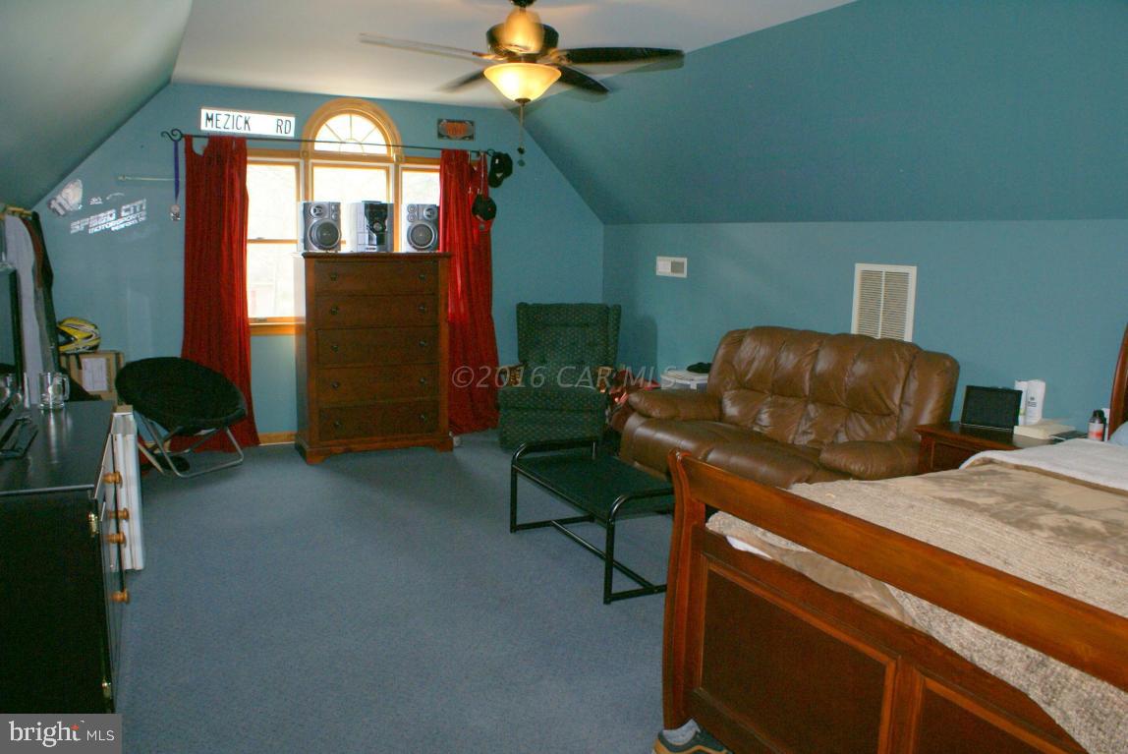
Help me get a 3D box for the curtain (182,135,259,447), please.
[{"bbox_3d":[-2.388,-0.534,5.785,0.520,2.150,0.140,-4,11,-26],"label":"curtain"}]

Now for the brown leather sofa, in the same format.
[{"bbox_3d":[1.134,0.304,4.603,0.860,1.020,1.800,-4,11,-26],"label":"brown leather sofa"}]

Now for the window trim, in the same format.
[{"bbox_3d":[-1.535,-1.181,6.276,2.002,1.683,0.080,-5,11,-29],"label":"window trim"}]

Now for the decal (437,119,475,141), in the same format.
[{"bbox_3d":[-0.809,-1.868,6.412,0.295,0.148,0.015,-4,11,-26],"label":"decal"}]

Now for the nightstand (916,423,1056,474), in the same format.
[{"bbox_3d":[2.045,0.592,3.921,0.439,0.647,0.647,-5,11,-29],"label":"nightstand"}]

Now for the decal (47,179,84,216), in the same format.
[{"bbox_3d":[-3.160,-1.136,5.371,0.189,0.230,0.010,-5,11,-29],"label":"decal"}]

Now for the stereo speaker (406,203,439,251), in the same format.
[{"bbox_3d":[-1.006,-1.041,5.969,0.220,0.320,0.260,-3,10,-20],"label":"stereo speaker"}]

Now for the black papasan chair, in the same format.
[{"bbox_3d":[-2.472,0.245,5.521,0.740,0.700,0.790,7,11,31],"label":"black papasan chair"}]

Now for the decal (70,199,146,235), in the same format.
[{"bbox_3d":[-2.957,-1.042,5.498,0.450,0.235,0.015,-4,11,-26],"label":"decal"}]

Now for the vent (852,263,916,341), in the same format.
[{"bbox_3d":[1.815,-0.351,4.849,0.020,0.570,0.430,-5,11,-29],"label":"vent"}]

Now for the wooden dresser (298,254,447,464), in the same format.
[{"bbox_3d":[-1.351,-0.167,5.973,1.000,1.390,0.500,-4,11,-26],"label":"wooden dresser"}]

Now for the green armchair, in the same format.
[{"bbox_3d":[-0.013,-0.031,6.450,0.820,1.020,0.860,2,10,4],"label":"green armchair"}]

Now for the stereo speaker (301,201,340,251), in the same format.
[{"bbox_3d":[-1.634,-1.000,5.684,0.235,0.325,0.260,-4,10,-23],"label":"stereo speaker"}]

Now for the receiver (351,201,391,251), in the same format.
[{"bbox_3d":[-1.329,-1.027,5.827,0.235,0.335,0.330,-4,10,-23],"label":"receiver"}]

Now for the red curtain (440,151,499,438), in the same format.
[{"bbox_3d":[-0.729,-0.640,6.586,0.500,2.150,0.140,-4,11,-26],"label":"red curtain"}]

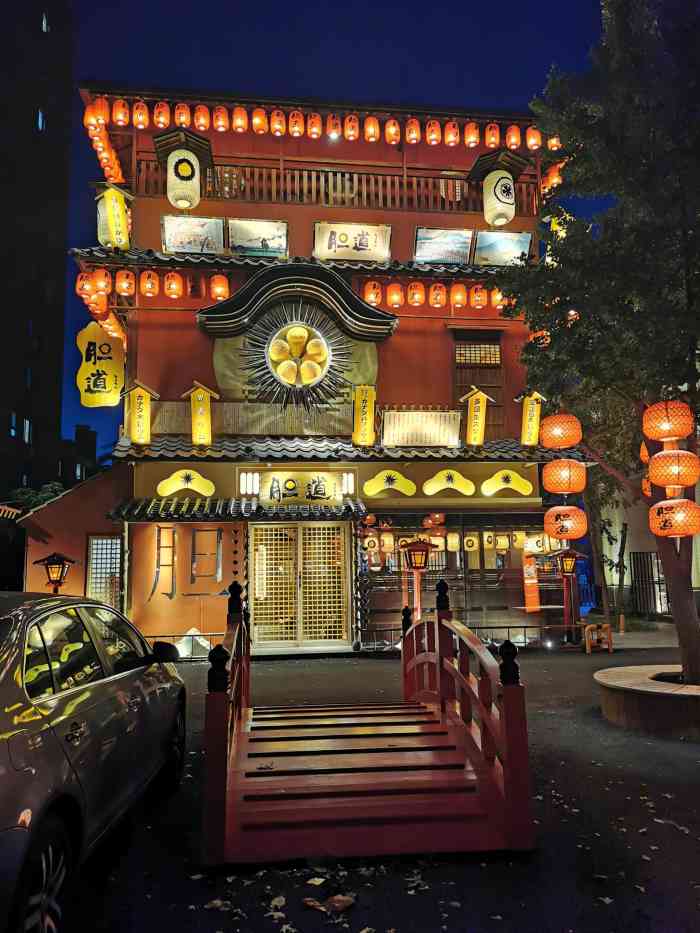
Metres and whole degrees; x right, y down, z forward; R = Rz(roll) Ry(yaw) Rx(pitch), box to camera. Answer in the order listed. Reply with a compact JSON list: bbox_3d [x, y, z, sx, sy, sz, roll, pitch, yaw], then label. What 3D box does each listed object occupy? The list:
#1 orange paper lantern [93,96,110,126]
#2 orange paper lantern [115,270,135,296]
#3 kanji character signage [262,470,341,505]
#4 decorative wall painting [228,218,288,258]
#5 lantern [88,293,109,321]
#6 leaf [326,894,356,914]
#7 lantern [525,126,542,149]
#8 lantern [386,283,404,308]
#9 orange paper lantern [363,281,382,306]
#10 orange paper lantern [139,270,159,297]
[{"bbox_3d":[-4.509,-6.467,13.247,0.278,0.433,0.278,0,-8,-7],"label":"orange paper lantern"},{"bbox_3d":[-3.641,-2.975,11.825,0.295,0.385,0.295,0,-8,-8],"label":"orange paper lantern"},{"bbox_3d":[-0.848,0.367,12.746,1.425,0.584,0.100,0,-7,-7],"label":"kanji character signage"},{"bbox_3d":[-1.691,-4.199,13.404,1.070,0.680,0.090,0,14,-7],"label":"decorative wall painting"},{"bbox_3d":[-4.510,-2.868,13.055,0.300,0.430,0.300,0,-8,-7],"label":"lantern"},{"bbox_3d":[-0.044,2.047,3.402,0.135,0.040,0.100,0,-8,-7],"label":"leaf"},{"bbox_3d":[3.583,-6.389,14.157,0.283,0.418,0.283,0,-8,-7],"label":"lantern"},{"bbox_3d":[0.778,-2.915,12.404,0.295,0.385,0.295,0,-8,-8],"label":"lantern"},{"bbox_3d":[0.391,-2.935,12.355,0.295,0.385,0.295,0,-8,-8],"label":"orange paper lantern"},{"bbox_3d":[-3.526,-3.228,12.842,0.326,0.410,0.326,0,-8,-7],"label":"orange paper lantern"}]

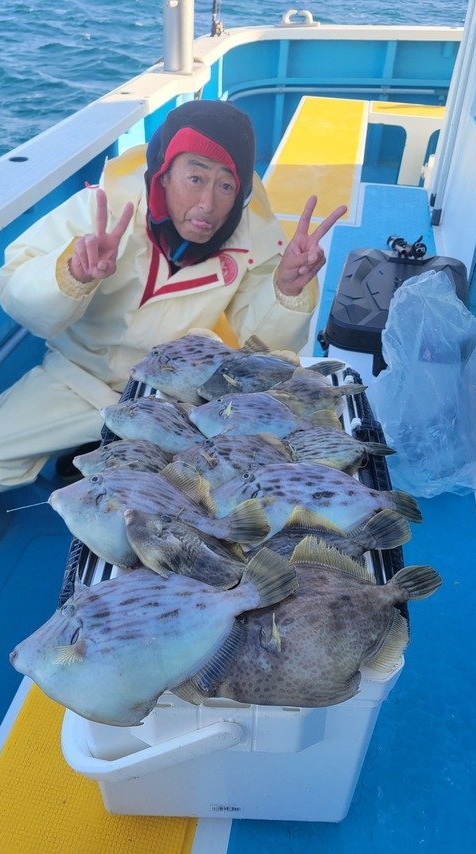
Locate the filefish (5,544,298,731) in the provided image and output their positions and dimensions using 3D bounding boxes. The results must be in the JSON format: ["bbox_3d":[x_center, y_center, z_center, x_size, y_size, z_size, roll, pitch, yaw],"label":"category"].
[{"bbox_3d":[-0.075,0.189,0.575,0.260,0.050,0.140,-14,60,-7],"label":"filefish"}]

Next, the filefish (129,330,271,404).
[{"bbox_3d":[-0.057,-0.085,0.930,0.210,0.050,0.105,-12,71,-3],"label":"filefish"}]

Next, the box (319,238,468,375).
[{"bbox_3d":[0.370,-0.202,1.508,0.285,0.290,0.390,10,40,12],"label":"box"}]

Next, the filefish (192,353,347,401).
[{"bbox_3d":[0.046,-0.070,0.900,0.212,0.050,0.097,-11,64,-3],"label":"filefish"}]

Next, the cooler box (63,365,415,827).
[{"bbox_3d":[-0.008,0.201,0.929,0.360,0.390,0.515,2,39,2],"label":"cooler box"}]

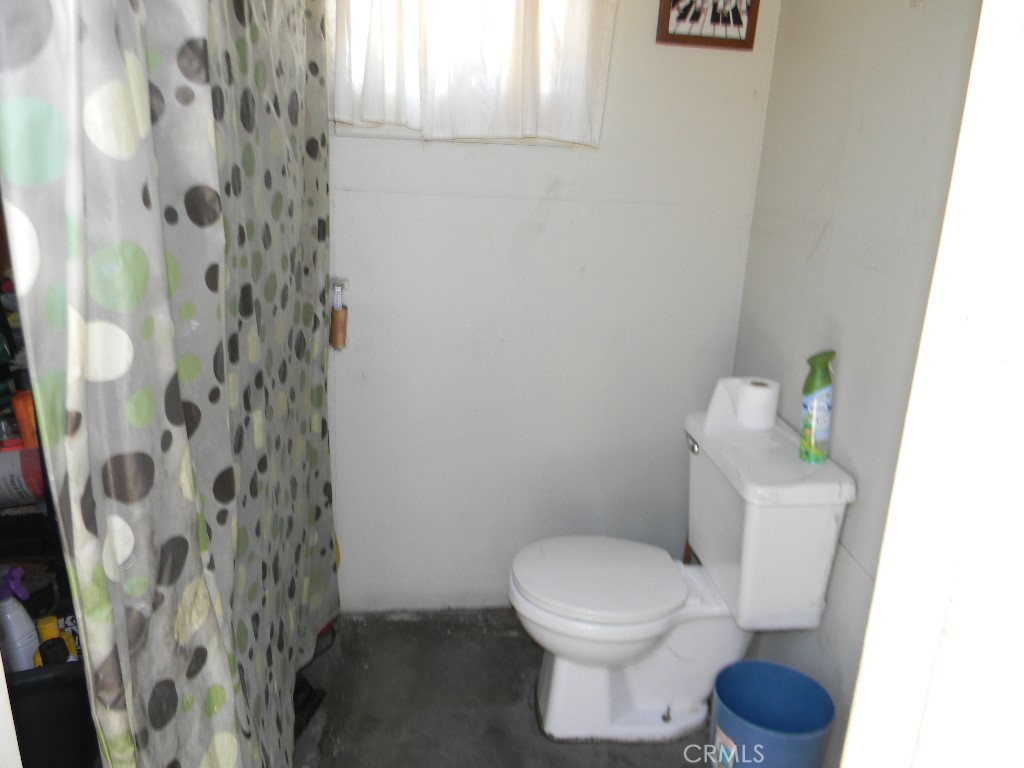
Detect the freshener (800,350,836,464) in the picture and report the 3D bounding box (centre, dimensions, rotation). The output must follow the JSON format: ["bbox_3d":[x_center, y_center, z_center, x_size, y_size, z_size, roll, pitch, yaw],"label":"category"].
[{"bbox_3d":[0.660,0.053,1.778,0.063,0.235,0.060,11,19,27],"label":"freshener"}]

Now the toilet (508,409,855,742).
[{"bbox_3d":[0.337,0.478,1.978,0.690,0.718,0.445,1,17,-3],"label":"toilet"}]

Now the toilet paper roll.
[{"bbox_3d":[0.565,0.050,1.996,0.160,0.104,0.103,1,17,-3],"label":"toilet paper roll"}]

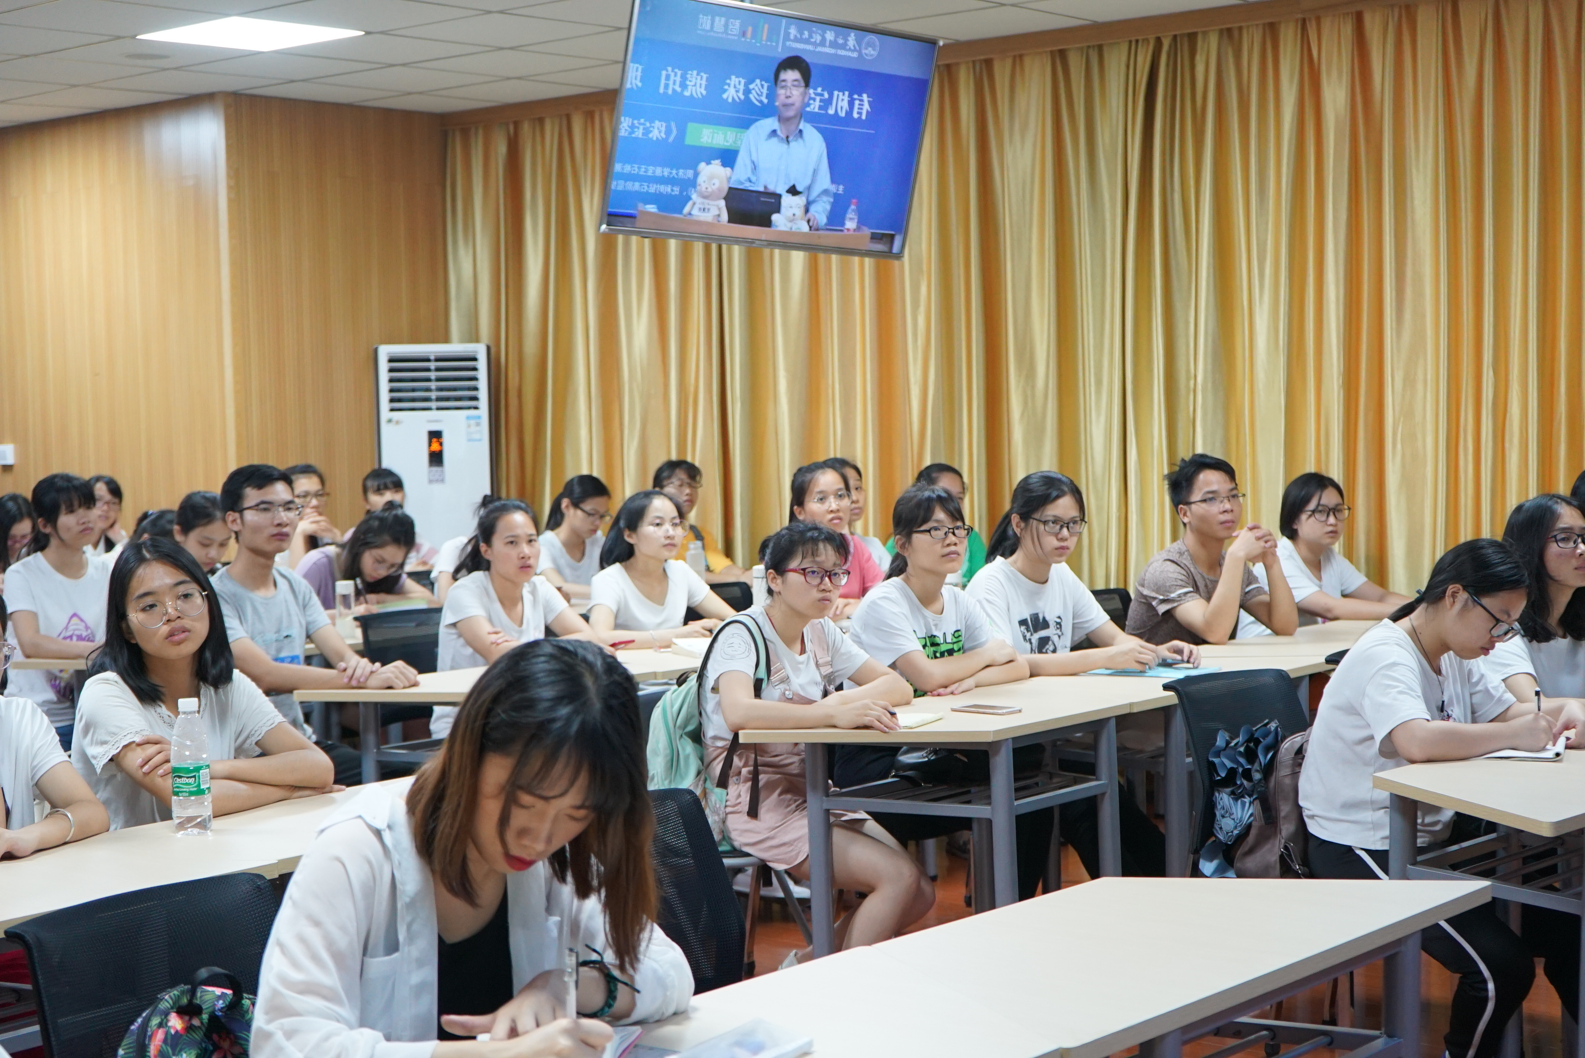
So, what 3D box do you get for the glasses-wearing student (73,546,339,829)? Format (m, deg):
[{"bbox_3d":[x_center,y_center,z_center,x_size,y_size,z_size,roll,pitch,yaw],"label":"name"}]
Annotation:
[{"bbox_3d":[-1.030,0.653,4.471,0.700,1.260,0.490,2,5,43],"label":"glasses-wearing student"}]

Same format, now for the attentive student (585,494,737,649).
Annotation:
[{"bbox_3d":[-0.396,0.499,7.617,0.480,1.230,0.760,-4,4,-42],"label":"attentive student"}]

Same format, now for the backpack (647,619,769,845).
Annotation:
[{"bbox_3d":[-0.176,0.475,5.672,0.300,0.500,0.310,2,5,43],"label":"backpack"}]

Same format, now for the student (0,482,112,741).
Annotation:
[{"bbox_3d":[-2.196,0.482,7.305,0.700,1.300,0.480,2,5,43],"label":"student"}]

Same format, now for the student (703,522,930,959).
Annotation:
[{"bbox_3d":[0.090,0.581,5.463,0.700,1.220,0.510,2,5,43],"label":"student"}]

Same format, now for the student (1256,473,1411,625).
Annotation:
[{"bbox_3d":[1.850,0.435,7.929,0.480,1.230,0.760,-4,4,-44],"label":"student"}]

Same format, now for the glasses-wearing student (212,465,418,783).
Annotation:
[{"bbox_3d":[-1.354,0.511,6.567,0.800,1.350,0.530,1,3,37],"label":"glasses-wearing student"}]

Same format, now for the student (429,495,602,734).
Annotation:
[{"bbox_3d":[-0.839,0.535,7.071,0.480,1.230,0.760,-4,4,-44],"label":"student"}]

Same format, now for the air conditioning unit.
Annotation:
[{"bbox_3d":[-1.537,0.068,10.107,0.505,1.734,0.330,-2,4,-5],"label":"air conditioning unit"}]

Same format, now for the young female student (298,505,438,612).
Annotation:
[{"bbox_3d":[-1.502,0.522,8.570,0.780,1.140,0.500,2,4,45],"label":"young female student"}]

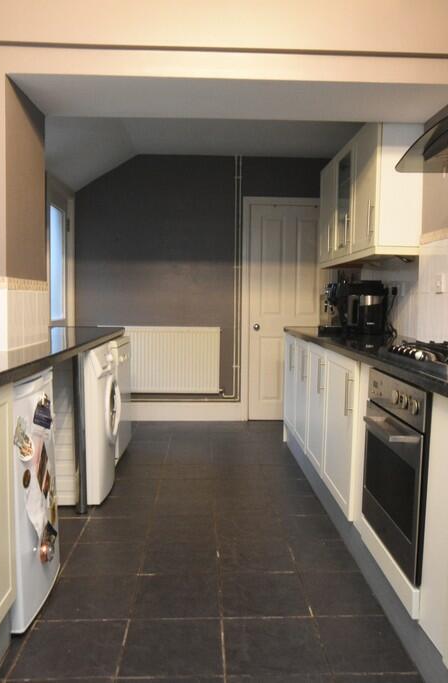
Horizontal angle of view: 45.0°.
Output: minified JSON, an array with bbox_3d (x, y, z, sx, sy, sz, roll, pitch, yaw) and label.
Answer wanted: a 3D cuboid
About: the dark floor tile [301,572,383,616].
[{"bbox_3d":[0.463,1.002,2.134,0.281,0.010,0.298,0,5,-2],"label":"dark floor tile"}]

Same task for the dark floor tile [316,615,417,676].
[{"bbox_3d":[0.478,1.016,1.819,0.284,0.010,0.305,0,4,-2],"label":"dark floor tile"}]

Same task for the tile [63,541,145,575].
[{"bbox_3d":[-0.523,0.965,2.406,0.330,0.010,0.298,0,5,-2],"label":"tile"}]

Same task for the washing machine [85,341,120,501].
[{"bbox_3d":[-0.921,0.465,3.226,0.600,0.850,0.600,0,5,-2],"label":"washing machine"}]

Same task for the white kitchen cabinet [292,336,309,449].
[{"bbox_3d":[0.784,0.327,3.542,0.570,0.704,0.491,0,5,-2],"label":"white kitchen cabinet"}]

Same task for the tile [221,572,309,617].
[{"bbox_3d":[0.149,0.993,2.125,0.330,0.010,0.320,0,5,-2],"label":"tile"}]

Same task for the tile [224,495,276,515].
[{"bbox_3d":[0.120,0.924,3.013,0.336,0.010,0.298,0,5,-2],"label":"tile"}]

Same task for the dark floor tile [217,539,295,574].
[{"bbox_3d":[0.138,0.968,2.416,0.331,0.010,0.311,0,4,-2],"label":"dark floor tile"}]

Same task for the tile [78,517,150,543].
[{"bbox_3d":[-0.535,0.941,2.701,0.330,0.010,0.294,0,5,-2],"label":"tile"}]

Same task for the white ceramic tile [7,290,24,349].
[{"bbox_3d":[-0.894,-0.096,2.318,0.010,0.247,0.189,0,4,-2],"label":"white ceramic tile"}]

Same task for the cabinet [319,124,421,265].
[{"bbox_3d":[0.910,-0.863,3.439,0.310,0.735,1.324,0,4,-2],"label":"cabinet"}]

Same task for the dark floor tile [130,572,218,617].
[{"bbox_3d":[-0.181,0.992,2.111,0.330,0.010,0.320,0,5,-2],"label":"dark floor tile"}]

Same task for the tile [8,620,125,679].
[{"bbox_3d":[-0.497,1.010,1.777,0.331,0.010,0.305,0,4,-2],"label":"tile"}]

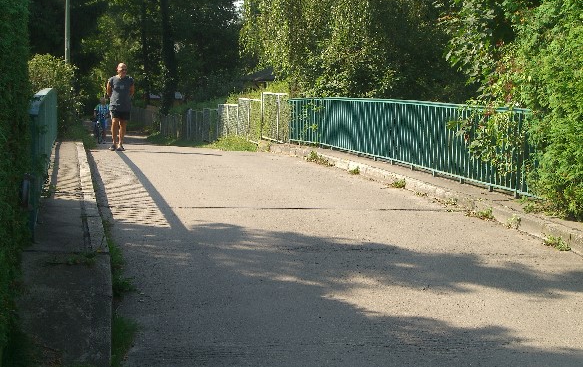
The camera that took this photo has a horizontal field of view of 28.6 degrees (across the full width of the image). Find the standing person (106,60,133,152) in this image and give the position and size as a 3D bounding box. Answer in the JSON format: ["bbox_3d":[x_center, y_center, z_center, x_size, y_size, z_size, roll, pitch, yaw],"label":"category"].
[{"bbox_3d":[-3.425,-1.541,23.000,0.550,1.770,0.380,0,5,-10],"label":"standing person"}]

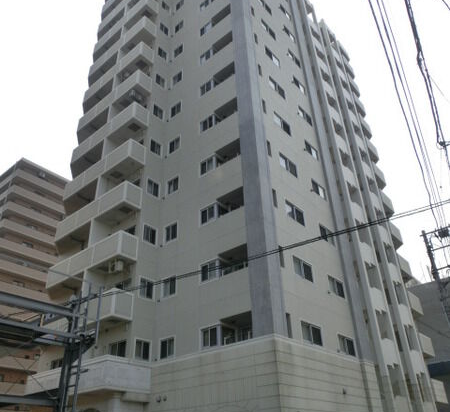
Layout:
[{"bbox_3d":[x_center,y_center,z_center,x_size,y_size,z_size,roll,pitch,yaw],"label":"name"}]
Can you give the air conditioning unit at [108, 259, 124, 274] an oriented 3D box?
[{"bbox_3d":[-5.249,3.019,20.237,0.800,0.600,0.300,-26,-39,33],"label":"air conditioning unit"}]

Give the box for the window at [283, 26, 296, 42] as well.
[{"bbox_3d":[4.916,-13.042,31.635,0.120,0.900,1.450,-27,-40,33],"label":"window"}]

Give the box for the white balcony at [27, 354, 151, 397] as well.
[{"bbox_3d":[-6.740,8.611,20.006,6.840,1.310,2.400,-26,-39,33],"label":"white balcony"}]

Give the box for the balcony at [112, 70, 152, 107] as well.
[{"bbox_3d":[-5.977,-7.485,27.125,2.420,1.340,1.150,-26,-39,33],"label":"balcony"}]

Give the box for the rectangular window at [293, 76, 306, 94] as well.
[{"bbox_3d":[5.091,-8.248,28.481,0.120,0.900,1.450,-27,-40,33],"label":"rectangular window"}]

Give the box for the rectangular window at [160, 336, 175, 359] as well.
[{"bbox_3d":[-2.531,6.311,18.411,0.858,0.819,0.120,-26,-40,32],"label":"rectangular window"}]

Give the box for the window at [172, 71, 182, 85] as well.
[{"bbox_3d":[-3.143,-8.494,27.608,0.900,0.950,0.120,-27,-40,33],"label":"window"}]

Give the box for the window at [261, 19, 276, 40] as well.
[{"bbox_3d":[3.030,-12.006,28.459,0.120,0.813,1.558,-26,-40,32],"label":"window"}]

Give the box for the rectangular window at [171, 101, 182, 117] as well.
[{"bbox_3d":[-3.122,-6.179,26.935,0.912,0.896,0.140,-26,-39,33],"label":"rectangular window"}]

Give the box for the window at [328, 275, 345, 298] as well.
[{"bbox_3d":[5.637,4.092,20.910,0.120,0.823,1.415,-26,-40,32],"label":"window"}]

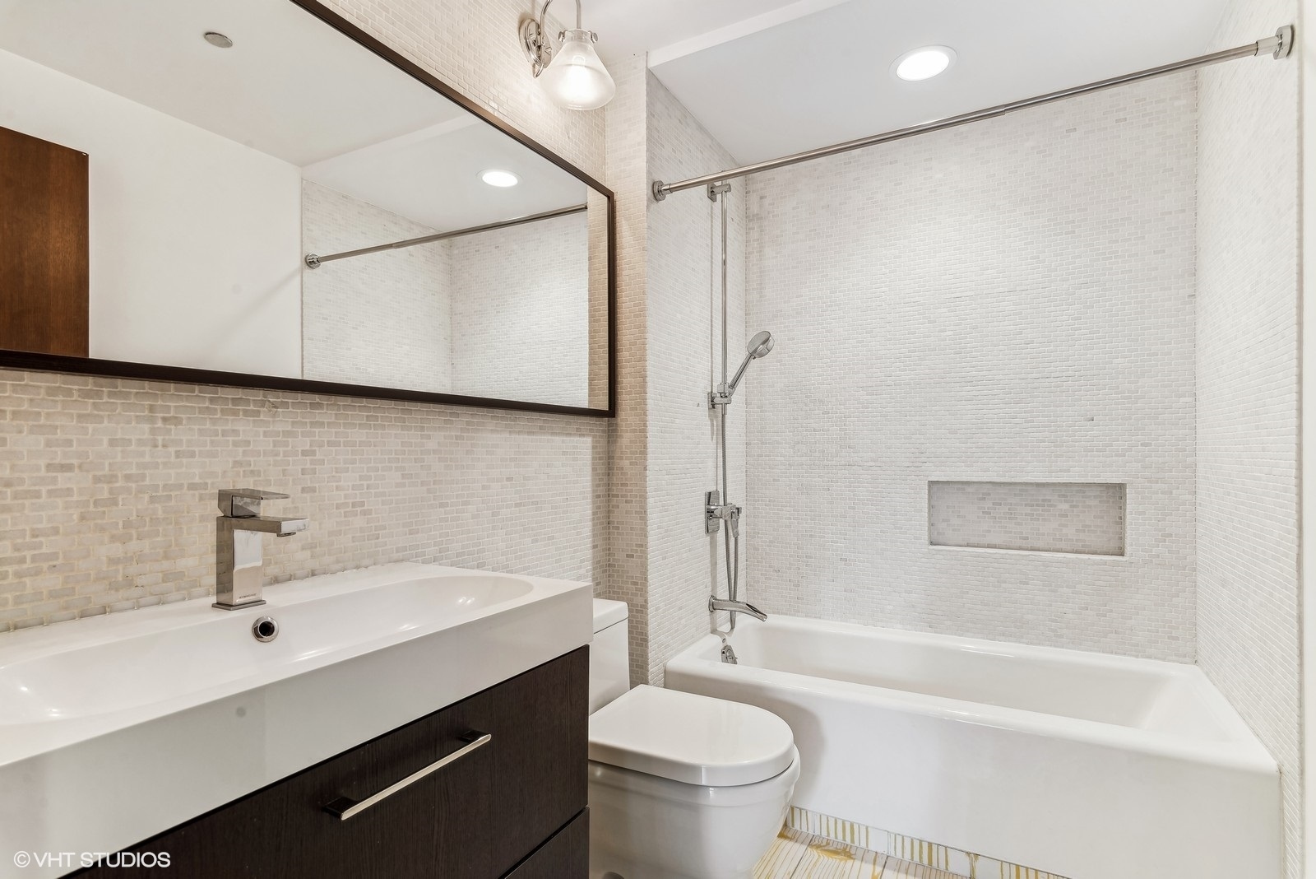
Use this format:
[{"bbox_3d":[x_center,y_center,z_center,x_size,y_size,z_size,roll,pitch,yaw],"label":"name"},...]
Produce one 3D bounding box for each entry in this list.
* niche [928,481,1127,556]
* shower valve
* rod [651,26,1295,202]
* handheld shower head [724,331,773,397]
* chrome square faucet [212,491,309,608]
[{"bbox_3d":[1.315,0.279,2.252,0.607,0.255,0.094,0,-1,30],"label":"niche"},{"bbox_3d":[0.259,0.280,2.388,0.117,0.160,0.118,0,-1,30],"label":"shower valve"},{"bbox_3d":[0.654,-0.822,1.670,1.520,0.062,0.062,0,-1,30],"label":"rod"},{"bbox_3d":[0.368,-0.291,2.452,0.068,0.280,0.110,37,-13,-16],"label":"handheld shower head"},{"bbox_3d":[-0.605,0.169,0.947,0.172,0.180,0.052,0,-1,30],"label":"chrome square faucet"}]

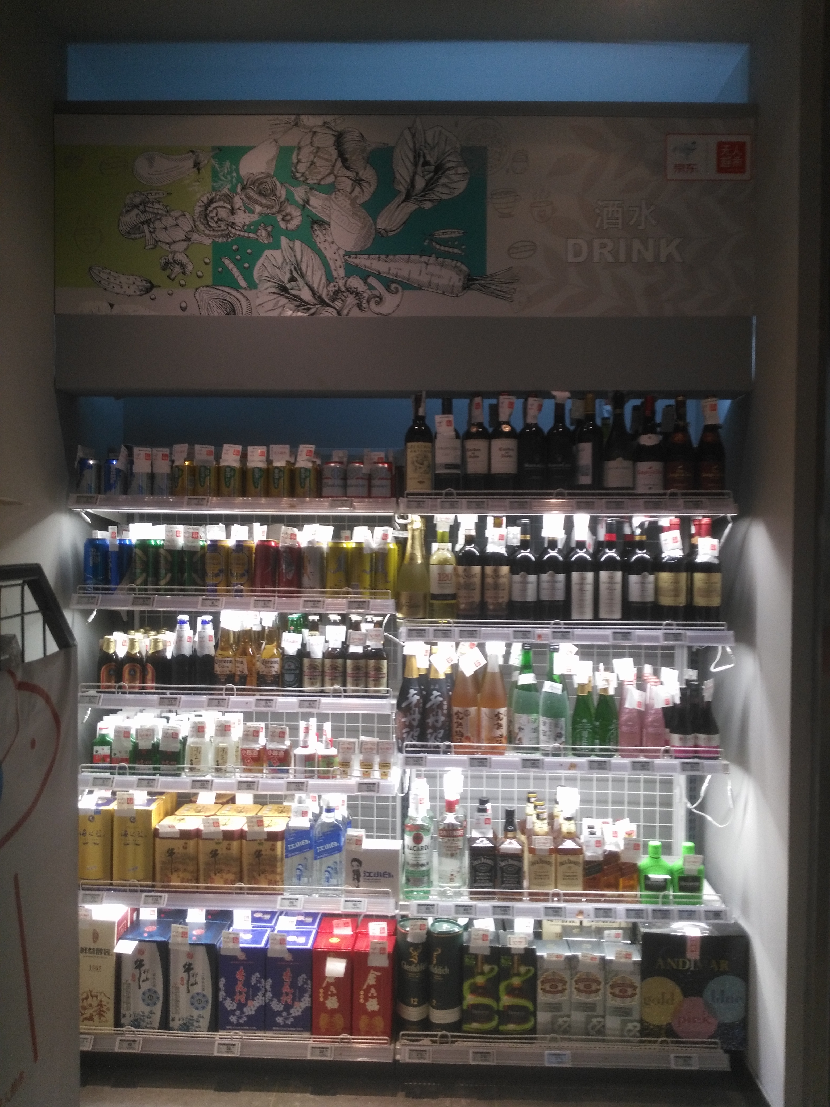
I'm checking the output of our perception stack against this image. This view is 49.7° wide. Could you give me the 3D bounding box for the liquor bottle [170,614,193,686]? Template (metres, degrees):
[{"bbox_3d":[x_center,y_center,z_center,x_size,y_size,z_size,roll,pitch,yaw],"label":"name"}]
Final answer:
[{"bbox_3d":[-0.659,0.289,2.540,0.061,0.225,0.061,1,1,2],"label":"liquor bottle"}]

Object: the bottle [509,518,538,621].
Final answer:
[{"bbox_3d":[0.302,0.054,2.478,0.075,0.298,0.075,1,1,2],"label":"bottle"}]

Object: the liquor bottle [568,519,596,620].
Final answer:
[{"bbox_3d":[0.475,0.054,2.540,0.076,0.307,0.076,1,1,1],"label":"liquor bottle"}]

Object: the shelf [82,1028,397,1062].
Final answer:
[{"bbox_3d":[-0.499,1.369,2.677,0.900,0.069,0.360,1,1,2],"label":"shelf"}]

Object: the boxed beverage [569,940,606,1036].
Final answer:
[{"bbox_3d":[0.479,1.230,2.520,0.093,0.240,0.092,1,1,2],"label":"boxed beverage"}]

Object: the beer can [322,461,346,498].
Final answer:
[{"bbox_3d":[-0.230,-0.204,2.550,0.066,0.116,0.066,0,2,0],"label":"beer can"}]

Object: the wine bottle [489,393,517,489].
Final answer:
[{"bbox_3d":[0.251,-0.300,2.529,0.076,0.302,0.076,0,2,3],"label":"wine bottle"}]

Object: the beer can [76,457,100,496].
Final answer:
[{"bbox_3d":[-0.920,-0.210,2.522,0.066,0.117,0.066,0,2,0],"label":"beer can"}]

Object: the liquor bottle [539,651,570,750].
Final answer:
[{"bbox_3d":[0.397,0.414,2.543,0.081,0.310,0.081,0,2,3],"label":"liquor bottle"}]

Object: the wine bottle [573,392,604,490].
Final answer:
[{"bbox_3d":[0.493,-0.299,2.519,0.075,0.302,0.075,1,2,2],"label":"wine bottle"}]

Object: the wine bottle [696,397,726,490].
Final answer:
[{"bbox_3d":[0.805,-0.281,2.434,0.078,0.296,0.078,1,2,2],"label":"wine bottle"}]

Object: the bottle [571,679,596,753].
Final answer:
[{"bbox_3d":[0.477,0.462,2.540,0.066,0.220,0.066,1,1,1],"label":"bottle"}]

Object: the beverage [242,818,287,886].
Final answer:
[{"bbox_3d":[-0.428,0.880,2.615,0.124,0.178,0.120,0,2,3],"label":"beverage"}]

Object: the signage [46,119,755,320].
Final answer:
[{"bbox_3d":[-0.042,-0.989,2.639,2.048,0.586,0.040,1,1,2],"label":"signage"}]

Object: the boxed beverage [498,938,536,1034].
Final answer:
[{"bbox_3d":[0.283,1.214,2.521,0.103,0.260,0.103,1,1,2],"label":"boxed beverage"}]

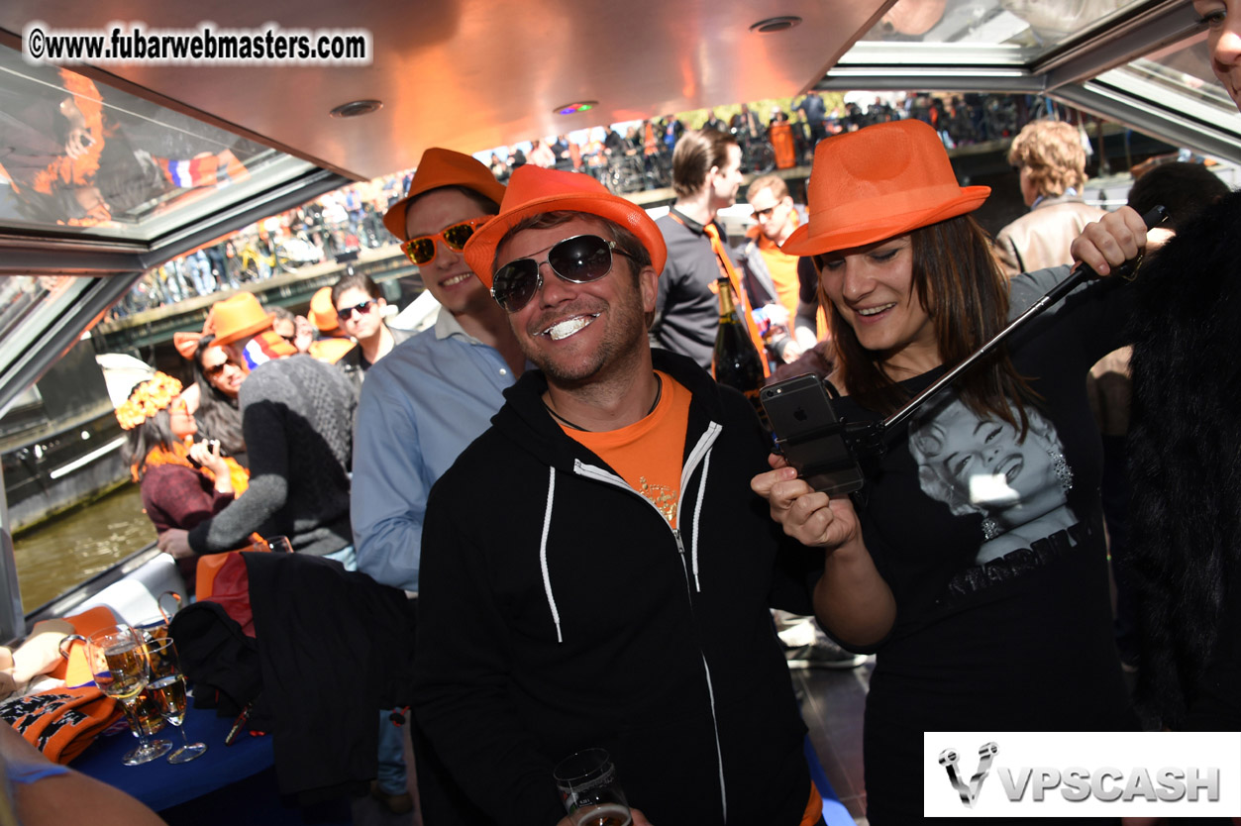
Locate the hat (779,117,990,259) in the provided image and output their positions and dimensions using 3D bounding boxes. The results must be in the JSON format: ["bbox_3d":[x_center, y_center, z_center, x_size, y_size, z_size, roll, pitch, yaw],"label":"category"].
[{"bbox_3d":[0.313,-0.270,1.160,0.245,0.123,0.275,6,29,43],"label":"hat"}]

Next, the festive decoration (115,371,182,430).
[{"bbox_3d":[-1.536,-0.040,3.150,0.240,0.092,0.220,-34,12,-14],"label":"festive decoration"}]

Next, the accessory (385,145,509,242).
[{"bbox_3d":[-0.304,-0.398,1.740,0.245,0.123,0.275,-14,-2,7],"label":"accessory"}]

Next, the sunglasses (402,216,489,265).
[{"bbox_3d":[-0.269,-0.292,1.628,0.148,0.050,0.145,-13,9,24],"label":"sunglasses"}]

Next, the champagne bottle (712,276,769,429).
[{"bbox_3d":[0.292,-0.144,2.340,0.115,0.370,0.115,-13,9,-3],"label":"champagne bottle"}]

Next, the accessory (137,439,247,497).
[{"bbox_3d":[-1.372,0.180,3.100,0.360,0.220,0.280,-14,9,-13],"label":"accessory"}]

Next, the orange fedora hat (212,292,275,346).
[{"bbox_3d":[-1.373,-0.336,3.500,0.275,0.135,0.235,-25,7,-29],"label":"orange fedora hat"}]

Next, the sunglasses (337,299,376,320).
[{"bbox_3d":[-0.951,-0.386,3.581,0.145,0.046,0.145,-15,7,14],"label":"sunglasses"}]

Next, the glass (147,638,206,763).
[{"bbox_3d":[-0.637,0.407,1.370,0.059,0.162,0.059,-13,9,-3],"label":"glass"}]

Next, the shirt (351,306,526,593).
[{"bbox_3d":[-0.185,0.185,1.710,0.530,0.720,0.320,-13,8,-11],"label":"shirt"}]

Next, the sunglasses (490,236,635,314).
[{"bbox_3d":[-0.050,-0.137,1.125,0.152,0.056,0.145,-18,-19,21],"label":"sunglasses"}]

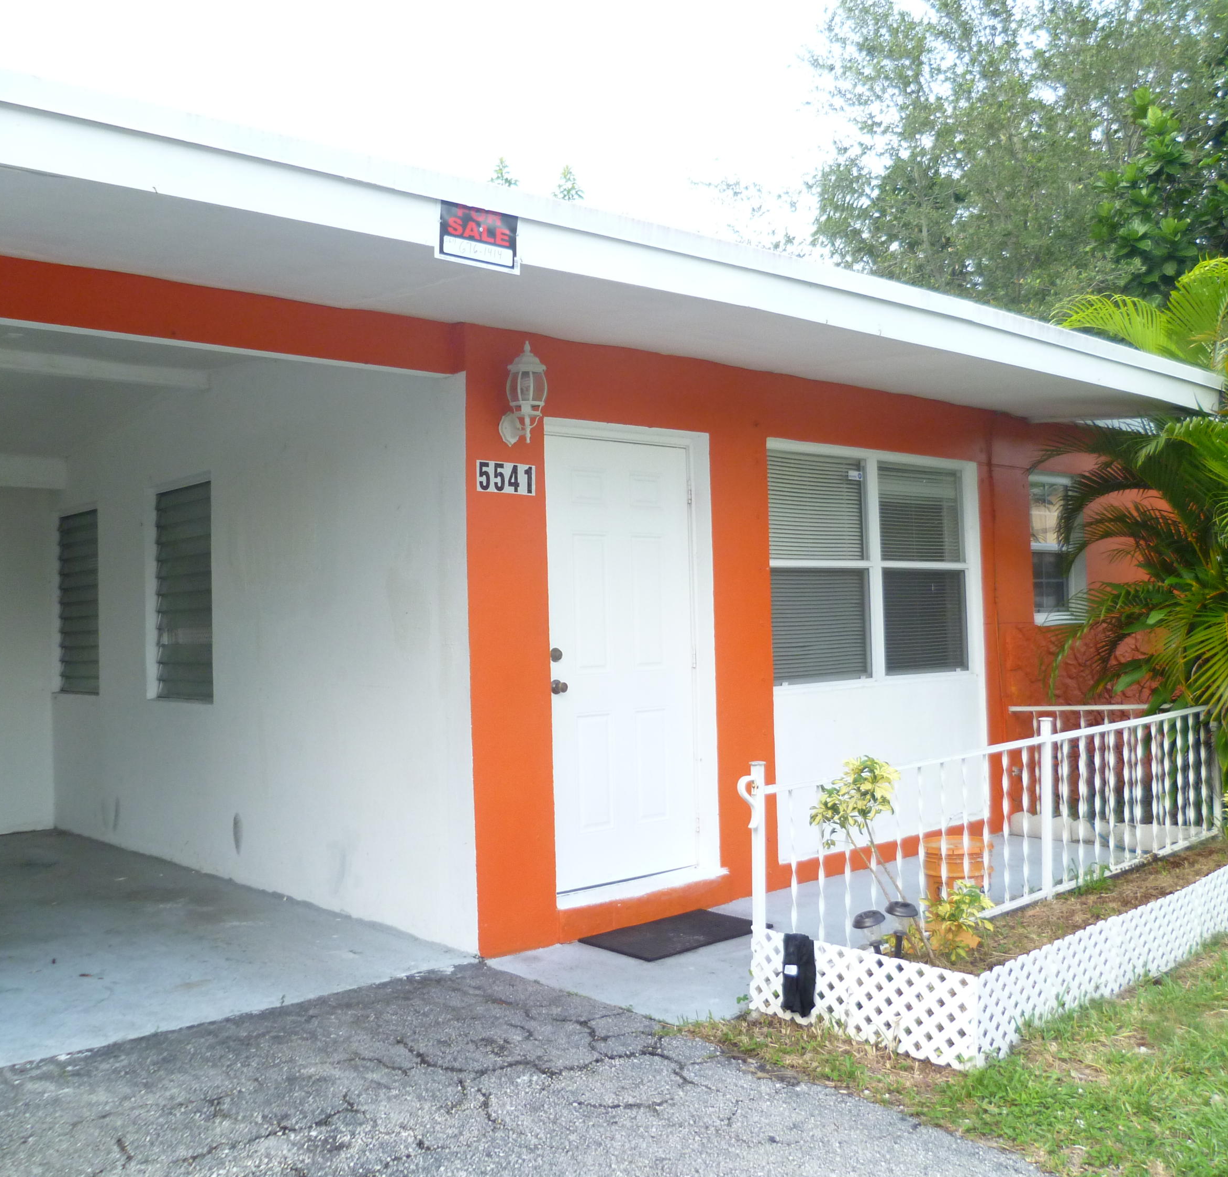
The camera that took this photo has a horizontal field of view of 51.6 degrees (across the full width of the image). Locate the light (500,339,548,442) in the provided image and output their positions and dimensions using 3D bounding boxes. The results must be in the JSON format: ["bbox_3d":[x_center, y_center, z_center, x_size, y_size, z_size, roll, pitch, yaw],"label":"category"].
[{"bbox_3d":[-0.376,-0.799,5.223,0.170,0.420,0.235,0,-2,-42],"label":"light"}]

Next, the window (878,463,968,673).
[{"bbox_3d":[1.820,-0.108,7.394,0.850,1.220,0.090,0,-2,-42],"label":"window"}]

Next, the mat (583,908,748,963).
[{"bbox_3d":[0.270,1.470,5.415,0.765,0.015,0.455,0,-2,-42],"label":"mat"}]

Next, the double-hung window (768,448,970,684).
[{"bbox_3d":[1.457,-0.118,7.065,1.880,1.260,0.100,0,-2,-42],"label":"double-hung window"}]

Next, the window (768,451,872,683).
[{"bbox_3d":[1.094,-0.118,6.735,0.870,1.240,0.090,0,-2,-42],"label":"window"}]

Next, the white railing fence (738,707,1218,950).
[{"bbox_3d":[1.942,1.027,5.891,4.050,0.850,0.120,0,-2,-42],"label":"white railing fence"}]

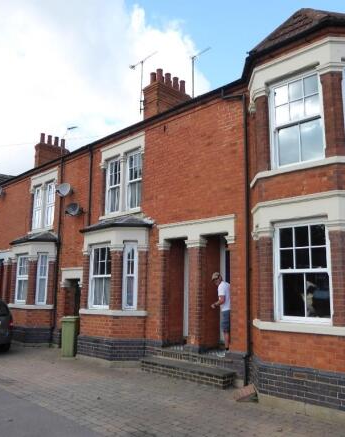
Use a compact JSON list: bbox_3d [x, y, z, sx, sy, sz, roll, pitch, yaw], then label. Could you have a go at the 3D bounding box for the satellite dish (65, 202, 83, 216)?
[{"bbox_3d":[-3.075,-0.282,13.209,0.450,0.450,0.420,-7,-12,38],"label":"satellite dish"}]

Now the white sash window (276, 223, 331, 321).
[{"bbox_3d":[2.098,0.871,6.870,0.121,1.606,1.001,10,-13,-42],"label":"white sash window"}]

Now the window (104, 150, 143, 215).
[{"bbox_3d":[-1.373,-1.004,11.986,0.100,1.650,1.700,10,-13,-42],"label":"window"}]

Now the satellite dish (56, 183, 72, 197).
[{"bbox_3d":[-3.498,-0.948,13.558,0.506,0.451,0.330,-5,-12,33],"label":"satellite dish"}]

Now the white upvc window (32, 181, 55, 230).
[{"bbox_3d":[-4.693,-0.397,15.347,0.132,1.727,1.672,10,-13,-42],"label":"white upvc window"}]

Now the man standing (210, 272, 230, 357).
[{"bbox_3d":[1.104,2.100,9.258,0.540,1.750,0.500,2,-10,-4],"label":"man standing"}]

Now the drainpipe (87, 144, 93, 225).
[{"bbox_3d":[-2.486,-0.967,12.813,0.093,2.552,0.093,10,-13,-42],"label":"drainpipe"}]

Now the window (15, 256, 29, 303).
[{"bbox_3d":[-5.176,2.136,14.605,0.100,1.680,0.990,10,-13,-42],"label":"window"}]

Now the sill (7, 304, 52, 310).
[{"bbox_3d":[-5.040,3.039,14.570,0.660,0.140,2.750,10,-13,-42],"label":"sill"}]

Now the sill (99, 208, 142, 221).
[{"bbox_3d":[-1.474,-0.137,11.817,0.170,0.110,2.000,10,-13,-42],"label":"sill"}]

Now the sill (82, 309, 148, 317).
[{"bbox_3d":[-1.707,2.425,10.957,0.638,0.127,2.442,10,-13,-42],"label":"sill"}]

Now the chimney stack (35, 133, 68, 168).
[{"bbox_3d":[-7.130,-3.656,24.855,1.815,2.310,0.726,10,-13,-42],"label":"chimney stack"}]

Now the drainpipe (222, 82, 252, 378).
[{"bbox_3d":[1.262,0.167,8.579,0.180,6.050,0.600,10,-13,-42],"label":"drainpipe"}]

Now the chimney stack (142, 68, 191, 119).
[{"bbox_3d":[-0.199,-4.708,17.137,1.750,2.150,0.880,10,-13,-42],"label":"chimney stack"}]

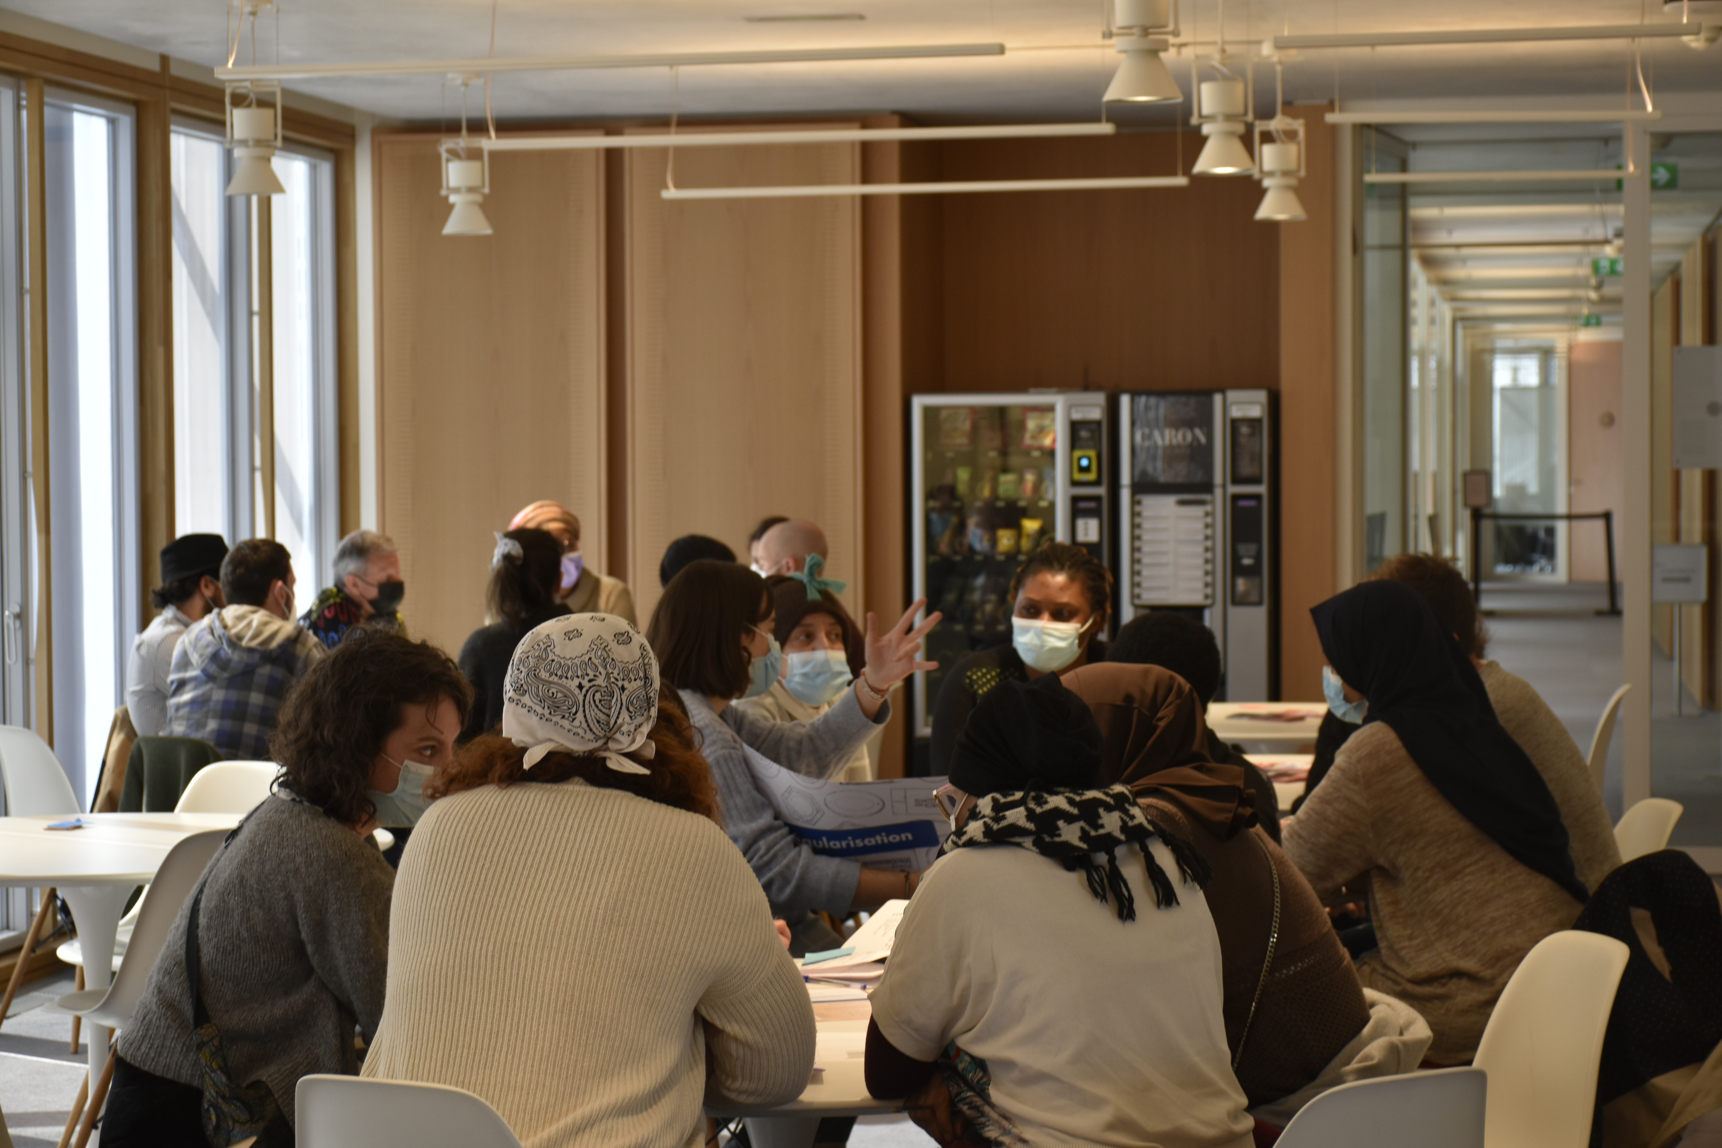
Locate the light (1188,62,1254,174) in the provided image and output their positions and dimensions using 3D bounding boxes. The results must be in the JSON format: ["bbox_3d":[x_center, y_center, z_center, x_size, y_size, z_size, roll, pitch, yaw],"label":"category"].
[{"bbox_3d":[0.950,-1.204,9.450,0.172,0.302,0.168,0,2,10],"label":"light"}]

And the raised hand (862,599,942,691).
[{"bbox_3d":[0.071,0.123,6.200,0.135,0.158,0.090,-1,2,-9],"label":"raised hand"}]

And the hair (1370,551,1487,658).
[{"bbox_3d":[1.048,0.065,6.680,0.220,0.220,0.190,-1,2,-16],"label":"hair"}]

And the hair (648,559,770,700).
[{"bbox_3d":[-0.262,0.098,6.200,0.205,0.250,0.195,-1,2,-25],"label":"hair"}]

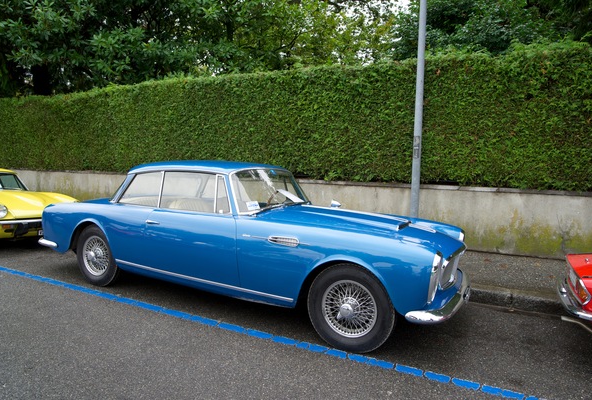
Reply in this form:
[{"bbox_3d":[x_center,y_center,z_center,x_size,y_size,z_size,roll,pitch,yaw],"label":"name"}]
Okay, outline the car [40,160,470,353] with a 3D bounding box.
[{"bbox_3d":[-0.685,0.254,4.293,4.780,1.360,1.710,4,6,29],"label":"car"}]

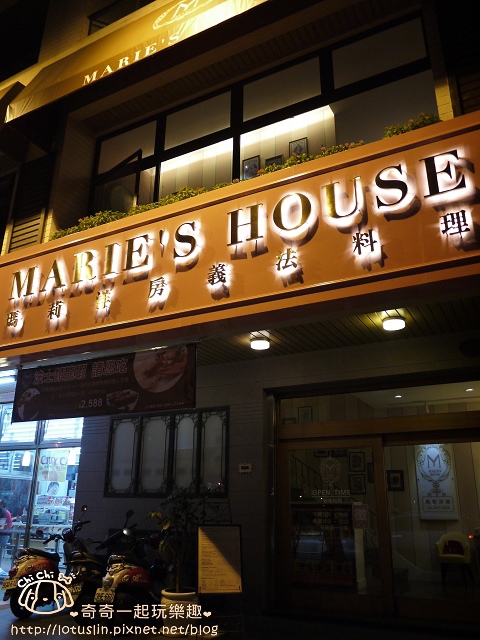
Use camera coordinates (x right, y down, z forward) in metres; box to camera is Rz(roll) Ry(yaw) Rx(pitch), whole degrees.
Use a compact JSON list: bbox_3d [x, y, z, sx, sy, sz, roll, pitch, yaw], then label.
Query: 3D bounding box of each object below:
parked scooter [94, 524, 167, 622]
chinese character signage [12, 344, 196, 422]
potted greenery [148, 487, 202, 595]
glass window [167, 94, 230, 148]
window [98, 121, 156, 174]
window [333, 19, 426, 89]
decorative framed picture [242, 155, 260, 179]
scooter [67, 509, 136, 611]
[{"bbox_3d":[-1.213,3.191,6.505,0.660,1.120,1.700,-5,-20,15],"label":"parked scooter"},{"bbox_3d":[-2.127,0.980,7.673,3.489,0.883,0.030,-10,-22,26],"label":"chinese character signage"},{"bbox_3d":[-0.797,2.672,6.331,0.630,1.211,0.630,0,-19,0],"label":"potted greenery"},{"bbox_3d":[-0.727,-3.379,8.800,1.308,0.747,0.060,-10,-22,26],"label":"glass window"},{"bbox_3d":[-2.074,-3.157,9.479,1.309,0.755,0.060,-10,-22,26],"label":"window"},{"bbox_3d":[1.968,-3.815,7.437,1.296,0.729,0.060,-10,-22,26],"label":"window"},{"bbox_3d":[0.207,-2.681,9.190,0.329,0.453,0.030,-10,-22,26],"label":"decorative framed picture"},{"bbox_3d":[-1.653,3.271,6.828,0.680,1.180,1.740,-5,-20,15],"label":"scooter"}]

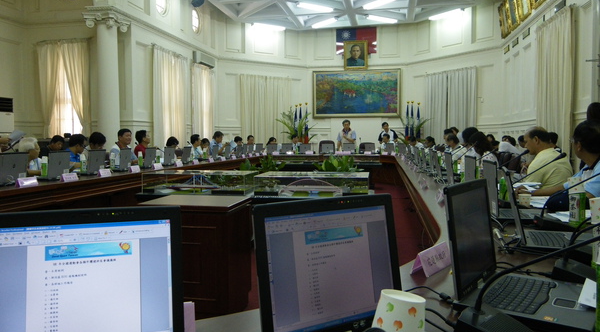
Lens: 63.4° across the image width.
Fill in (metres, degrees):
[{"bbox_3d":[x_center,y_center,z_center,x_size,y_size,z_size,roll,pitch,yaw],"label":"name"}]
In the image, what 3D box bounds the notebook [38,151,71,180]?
[{"bbox_3d":[-2.465,0.007,4.775,0.300,0.285,0.330,1,3,9],"label":"notebook"}]

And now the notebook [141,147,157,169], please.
[{"bbox_3d":[-2.150,-0.092,6.590,0.300,0.285,0.330,1,3,9],"label":"notebook"}]

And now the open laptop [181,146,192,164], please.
[{"bbox_3d":[-2.130,-0.192,8.590,0.285,0.298,0.328,0,3,10],"label":"open laptop"}]

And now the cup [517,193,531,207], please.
[{"bbox_3d":[1.312,0.212,2.830,0.073,0.077,0.073,0,3,10],"label":"cup"}]

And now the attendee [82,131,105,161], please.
[{"bbox_3d":[-2.722,0.187,6.569,0.750,1.284,0.500,0,3,14],"label":"attendee"}]

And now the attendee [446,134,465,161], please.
[{"bbox_3d":[2.600,0.107,7.850,0.680,1.250,0.520,1,3,9],"label":"attendee"}]

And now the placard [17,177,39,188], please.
[{"bbox_3d":[-2.375,0.144,4.234,0.054,0.070,0.200,1,3,12],"label":"placard"}]

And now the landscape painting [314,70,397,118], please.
[{"bbox_3d":[1.726,-2.176,14.563,2.610,1.440,0.080,1,3,10],"label":"landscape painting"}]

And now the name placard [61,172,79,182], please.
[{"bbox_3d":[-2.355,0.123,4.960,0.065,0.068,0.235,0,3,10],"label":"name placard"}]

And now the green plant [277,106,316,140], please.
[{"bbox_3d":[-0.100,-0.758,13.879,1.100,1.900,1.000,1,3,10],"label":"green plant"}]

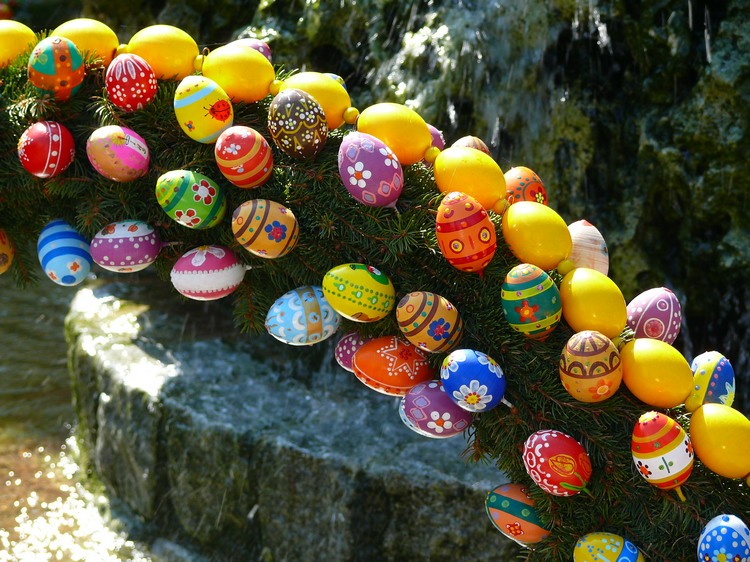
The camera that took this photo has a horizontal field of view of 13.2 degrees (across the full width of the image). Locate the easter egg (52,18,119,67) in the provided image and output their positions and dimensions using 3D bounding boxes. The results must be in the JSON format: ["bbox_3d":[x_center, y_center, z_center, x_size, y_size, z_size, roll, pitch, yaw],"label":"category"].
[{"bbox_3d":[-0.236,-0.192,2.650,0.059,0.044,0.044,10,0,18],"label":"easter egg"}]

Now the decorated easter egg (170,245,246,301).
[{"bbox_3d":[-0.131,-0.006,2.540,0.059,0.043,0.043,-8,0,-15],"label":"decorated easter egg"}]

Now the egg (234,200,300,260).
[{"bbox_3d":[-0.083,-0.040,2.470,0.057,0.044,0.044,28,0,-41],"label":"egg"}]

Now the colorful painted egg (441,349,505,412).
[{"bbox_3d":[0.072,0.073,2.390,0.046,0.046,0.059,6,-14,27],"label":"colorful painted egg"}]

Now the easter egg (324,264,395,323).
[{"bbox_3d":[-0.012,0.009,2.490,0.059,0.043,0.043,14,0,-24],"label":"easter egg"}]

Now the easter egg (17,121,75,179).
[{"bbox_3d":[-0.258,-0.103,2.550,0.044,0.044,0.059,0,-21,8],"label":"easter egg"}]

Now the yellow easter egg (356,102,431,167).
[{"bbox_3d":[0.015,-0.112,2.470,0.060,0.045,0.045,22,0,20],"label":"yellow easter egg"}]

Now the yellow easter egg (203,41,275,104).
[{"bbox_3d":[-0.106,-0.162,2.540,0.060,0.044,0.044,15,0,26],"label":"yellow easter egg"}]

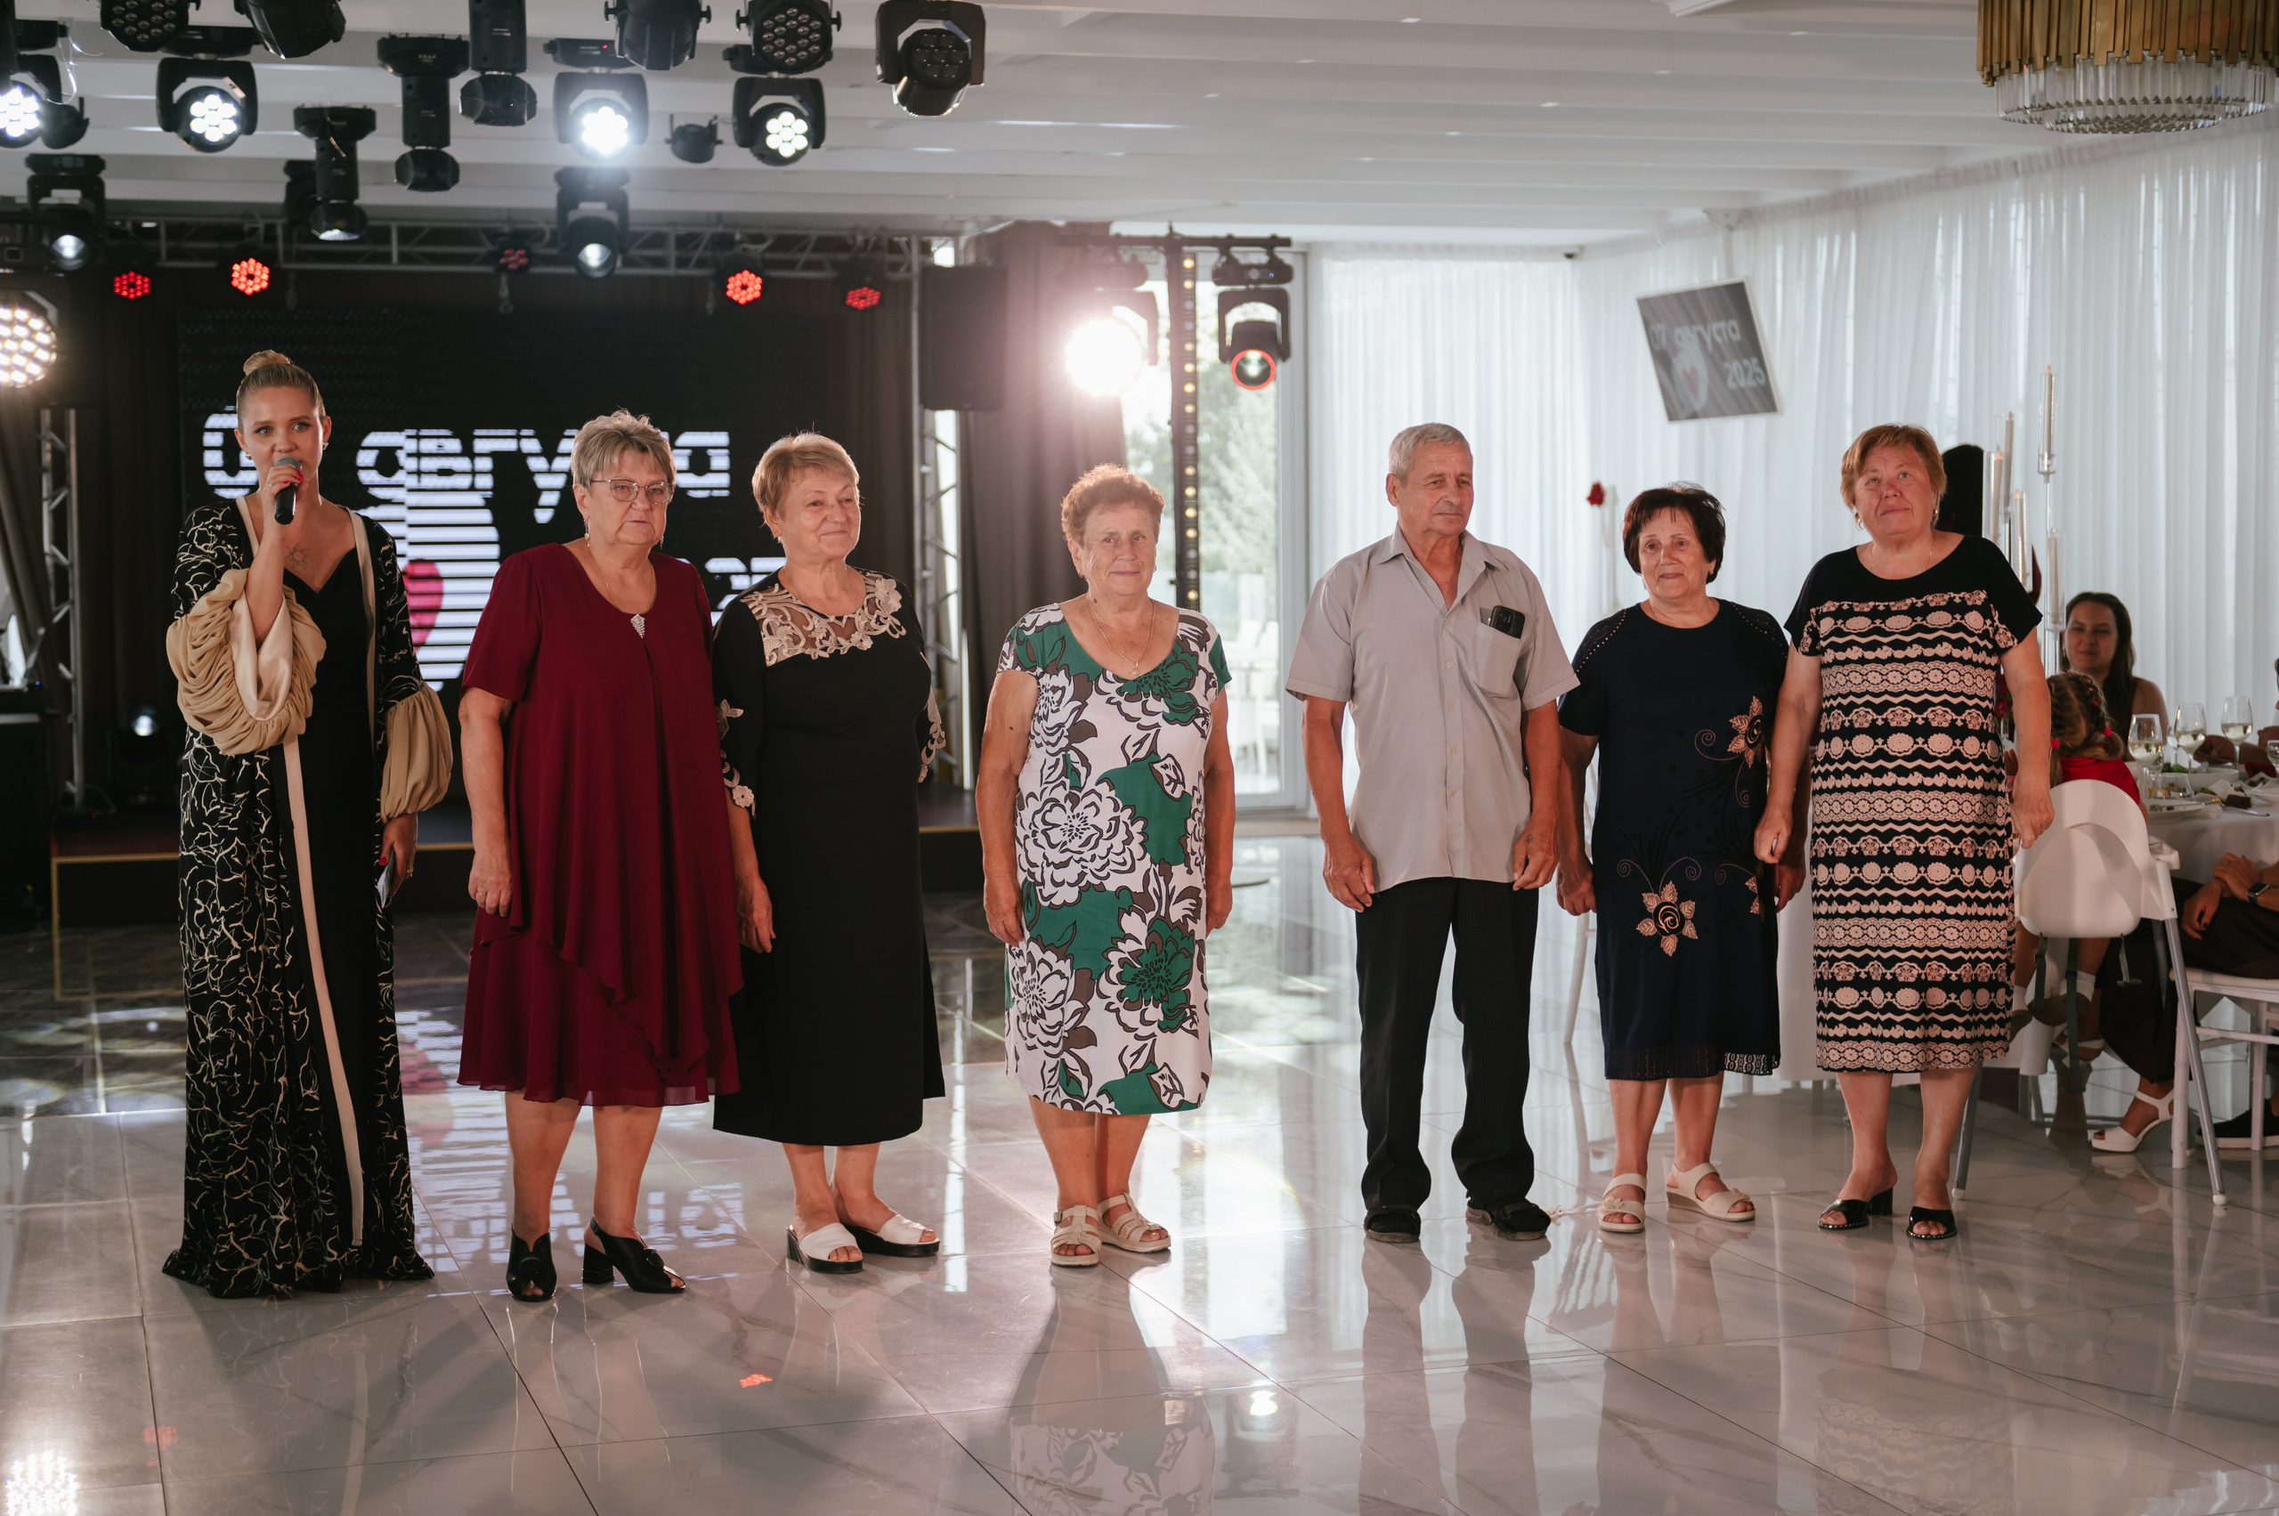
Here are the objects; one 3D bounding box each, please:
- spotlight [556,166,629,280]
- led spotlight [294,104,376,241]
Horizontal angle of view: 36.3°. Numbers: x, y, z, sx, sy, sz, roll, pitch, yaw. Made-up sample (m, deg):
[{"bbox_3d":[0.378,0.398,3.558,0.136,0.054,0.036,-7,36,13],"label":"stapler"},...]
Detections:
[{"bbox_3d":[-2.091,-2.042,13.286,0.280,0.420,0.250,-2,4,-17],"label":"spotlight"},{"bbox_3d":[-2.637,-1.913,11.387,0.260,0.440,0.250,-2,4,-17],"label":"led spotlight"}]

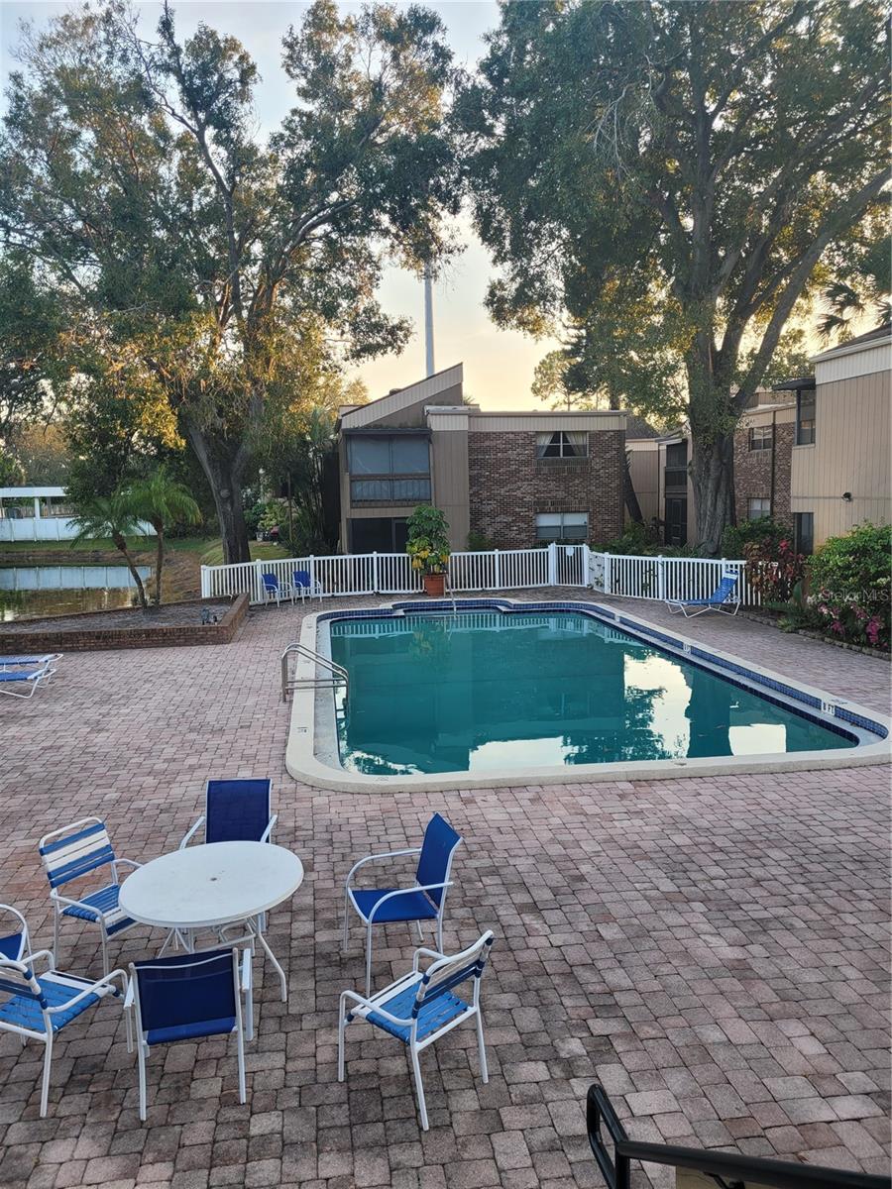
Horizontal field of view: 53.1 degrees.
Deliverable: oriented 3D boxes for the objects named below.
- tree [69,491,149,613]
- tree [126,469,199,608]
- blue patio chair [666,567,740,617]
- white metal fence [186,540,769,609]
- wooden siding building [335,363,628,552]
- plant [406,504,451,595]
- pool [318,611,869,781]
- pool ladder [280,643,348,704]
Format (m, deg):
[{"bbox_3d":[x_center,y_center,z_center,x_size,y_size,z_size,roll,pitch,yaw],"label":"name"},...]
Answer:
[{"bbox_3d":[-7.827,-0.994,20.840,1.850,2.750,1.850,-4,7,-20],"label":"tree"},{"bbox_3d":[-7.027,-1.350,21.825,2.000,3.400,2.000,-2,7,-8],"label":"tree"},{"bbox_3d":[5.919,-0.016,20.460,1.620,1.010,0.660,-3,7,-17],"label":"blue patio chair"},{"bbox_3d":[0.516,-0.412,23.759,13.800,1.270,6.300,-2,7,-8],"label":"white metal fence"},{"bbox_3d":[0.574,-4.511,33.407,9.525,6.950,9.500,-2,7,-9],"label":"wooden siding building"},{"bbox_3d":[-0.485,-1.246,24.975,1.200,2.560,1.200,-1,7,0],"label":"plant"},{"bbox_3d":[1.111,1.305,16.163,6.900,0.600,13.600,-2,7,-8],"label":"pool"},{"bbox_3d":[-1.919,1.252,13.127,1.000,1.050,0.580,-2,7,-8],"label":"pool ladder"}]

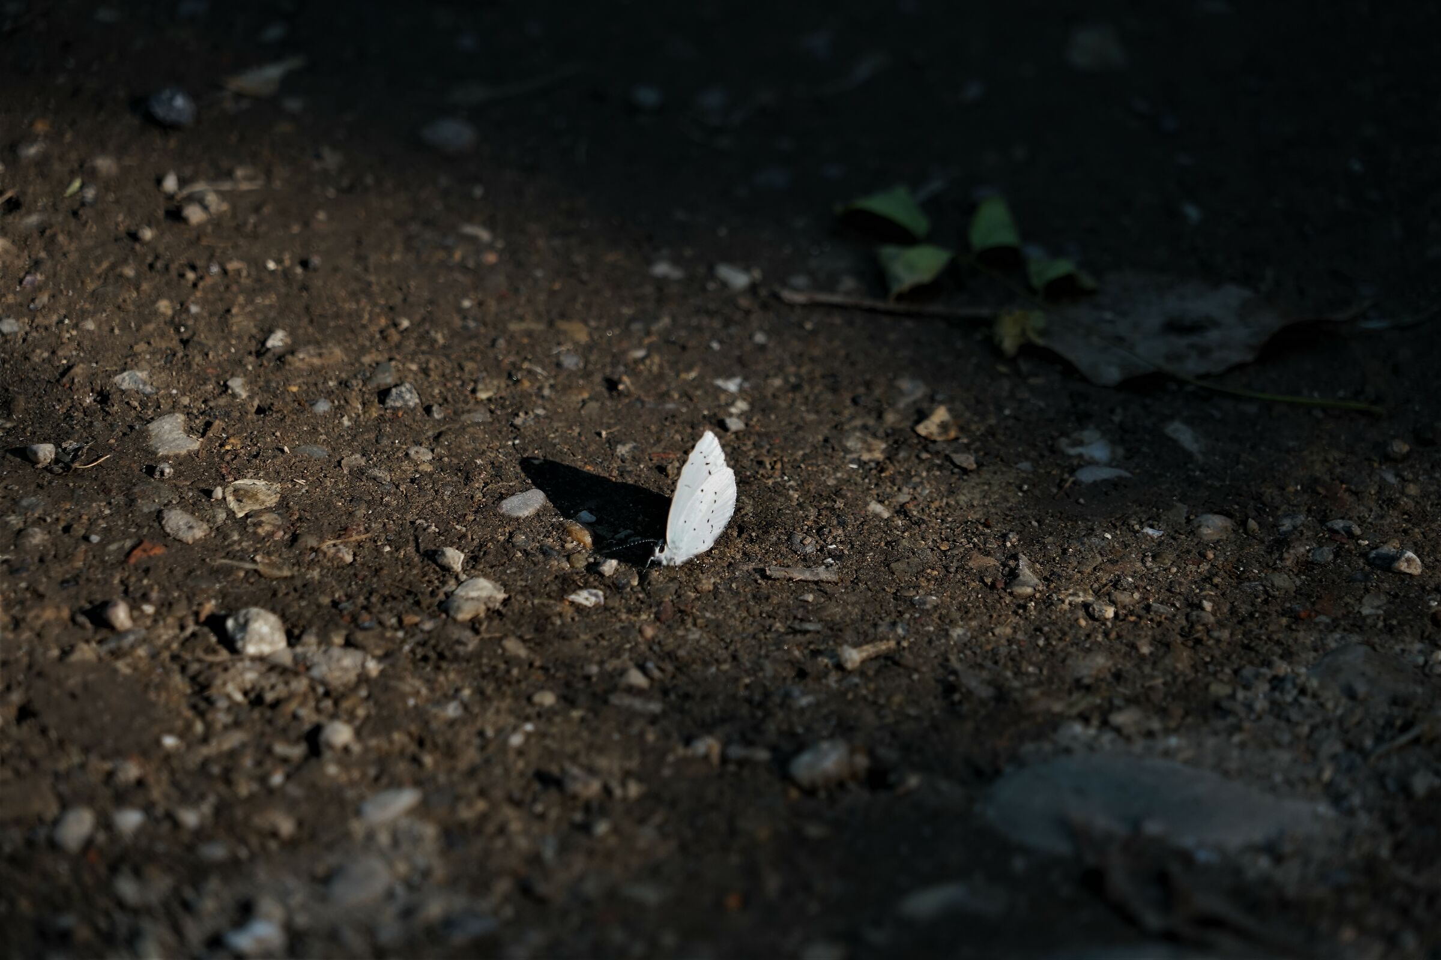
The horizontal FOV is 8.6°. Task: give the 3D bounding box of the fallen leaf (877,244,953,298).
[{"bbox_3d":[0.023,-0.024,1.117,0.009,0.003,0.006,0,39,0],"label":"fallen leaf"}]

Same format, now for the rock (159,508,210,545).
[{"bbox_3d":[-0.059,0.005,1.056,0.006,0.003,0.006,5,33,0],"label":"rock"}]

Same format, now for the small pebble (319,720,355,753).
[{"bbox_3d":[-0.041,0.027,1.018,0.004,0.003,0.004,4,37,0],"label":"small pebble"}]

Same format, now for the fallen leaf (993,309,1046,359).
[{"bbox_3d":[0.037,-0.018,1.191,0.007,0.004,0.006,6,30,0],"label":"fallen leaf"}]

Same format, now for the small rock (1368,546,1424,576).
[{"bbox_3d":[0.074,0.009,1.054,0.006,0.003,0.004,13,38,12],"label":"small rock"}]

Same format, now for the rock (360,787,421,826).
[{"bbox_3d":[-0.036,0.035,1.044,0.007,0.003,0.004,-24,45,-26],"label":"rock"}]

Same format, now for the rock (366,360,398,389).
[{"bbox_3d":[-0.041,-0.013,1.172,0.004,0.002,0.005,6,30,0],"label":"rock"}]

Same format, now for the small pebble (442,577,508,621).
[{"bbox_3d":[-0.027,0.013,1.071,0.007,0.004,0.006,0,39,0],"label":"small pebble"}]

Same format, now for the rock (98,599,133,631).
[{"bbox_3d":[-0.065,0.015,1.033,0.004,0.003,0.004,4,37,0],"label":"rock"}]

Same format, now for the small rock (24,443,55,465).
[{"bbox_3d":[-0.076,-0.003,1.066,0.003,0.002,0.003,5,33,0],"label":"small rock"}]

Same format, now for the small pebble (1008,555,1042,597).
[{"bbox_3d":[0.036,0.011,1.142,0.004,0.004,0.005,6,30,0],"label":"small pebble"}]

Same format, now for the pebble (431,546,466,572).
[{"bbox_3d":[-0.030,0.009,1.054,0.004,0.002,0.004,5,33,0],"label":"pebble"}]

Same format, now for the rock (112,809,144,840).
[{"bbox_3d":[-0.064,0.037,1.042,0.004,0.002,0.003,0,39,0],"label":"rock"}]

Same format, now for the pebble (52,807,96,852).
[{"bbox_3d":[-0.068,0.037,1.006,0.005,0.004,0.006,5,33,0],"label":"pebble"}]

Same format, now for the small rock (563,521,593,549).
[{"bbox_3d":[-0.016,0.006,1.050,0.003,0.002,0.004,4,37,0],"label":"small rock"}]

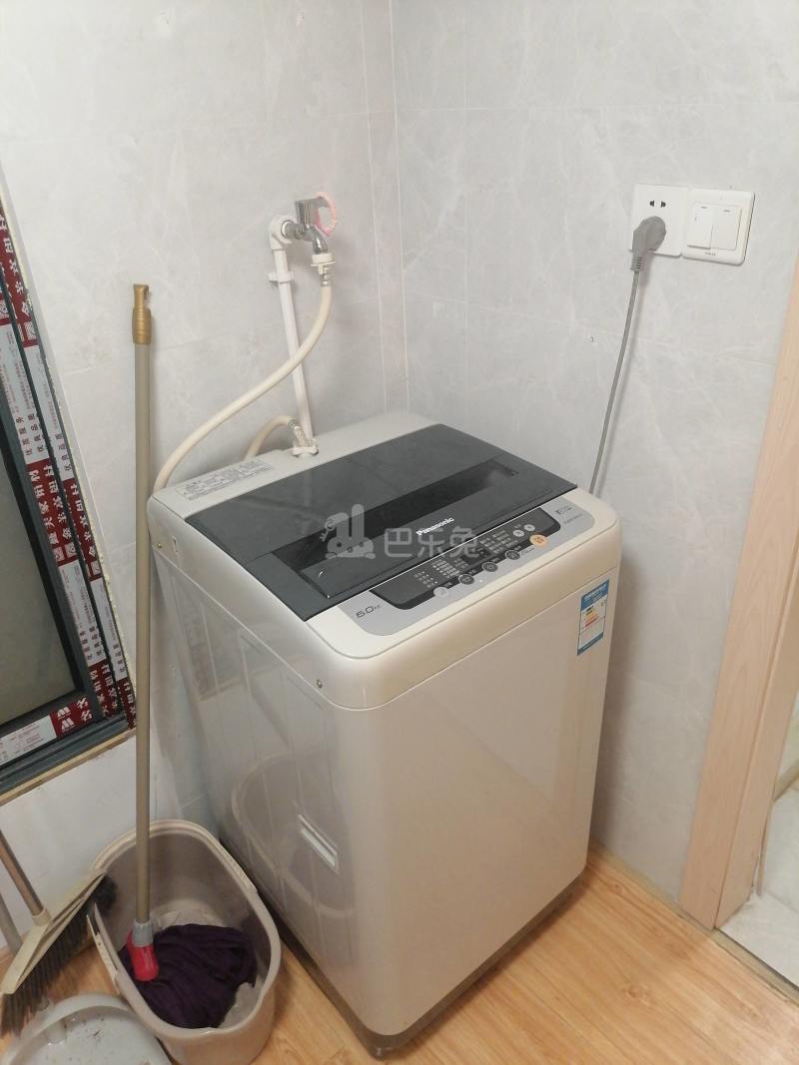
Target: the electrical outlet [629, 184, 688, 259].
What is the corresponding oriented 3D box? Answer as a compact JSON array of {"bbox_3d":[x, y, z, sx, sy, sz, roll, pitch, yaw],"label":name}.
[{"bbox_3d":[0.348,-0.420,1.118,0.009,0.086,0.086,-25,36,-34],"label":"electrical outlet"}]

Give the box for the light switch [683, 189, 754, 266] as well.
[{"bbox_3d":[0.405,-0.390,1.060,0.010,0.086,0.086,-25,36,-34],"label":"light switch"}]

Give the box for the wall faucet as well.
[{"bbox_3d":[-0.141,-0.465,1.258,0.053,0.079,0.098,-25,36,-34],"label":"wall faucet"}]

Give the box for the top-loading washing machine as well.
[{"bbox_3d":[-0.012,0.313,1.482,0.525,0.855,0.555,-24,36,-32],"label":"top-loading washing machine"}]

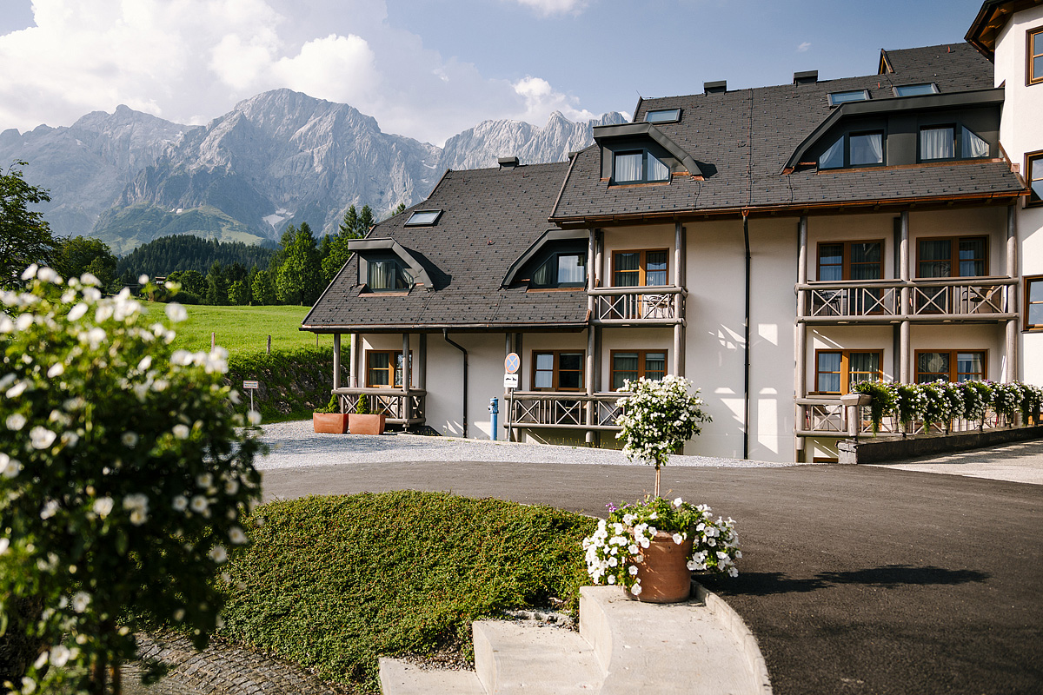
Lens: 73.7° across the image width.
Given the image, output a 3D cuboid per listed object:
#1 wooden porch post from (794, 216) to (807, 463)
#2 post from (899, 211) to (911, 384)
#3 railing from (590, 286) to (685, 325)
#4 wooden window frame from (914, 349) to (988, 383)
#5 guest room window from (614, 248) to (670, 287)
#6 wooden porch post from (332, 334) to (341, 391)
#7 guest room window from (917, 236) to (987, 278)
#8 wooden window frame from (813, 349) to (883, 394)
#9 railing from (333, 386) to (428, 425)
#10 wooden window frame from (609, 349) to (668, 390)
[{"bbox_3d":[7.566,-0.274,18.771,0.245,6.572,0.260,0,-1,17],"label":"wooden porch post"},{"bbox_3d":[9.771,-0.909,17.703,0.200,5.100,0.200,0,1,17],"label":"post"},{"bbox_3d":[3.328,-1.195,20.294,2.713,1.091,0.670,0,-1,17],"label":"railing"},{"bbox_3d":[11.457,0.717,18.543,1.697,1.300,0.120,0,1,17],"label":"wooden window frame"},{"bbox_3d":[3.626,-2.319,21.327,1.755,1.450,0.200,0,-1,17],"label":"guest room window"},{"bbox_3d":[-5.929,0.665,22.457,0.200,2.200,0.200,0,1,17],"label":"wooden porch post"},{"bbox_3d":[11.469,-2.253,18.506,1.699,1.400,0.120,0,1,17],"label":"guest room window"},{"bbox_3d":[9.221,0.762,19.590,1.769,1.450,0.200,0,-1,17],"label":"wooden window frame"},{"bbox_3d":[-4.771,1.886,23.065,2.745,1.110,1.297,0,-1,17],"label":"railing"},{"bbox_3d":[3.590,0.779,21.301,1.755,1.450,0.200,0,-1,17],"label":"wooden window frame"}]

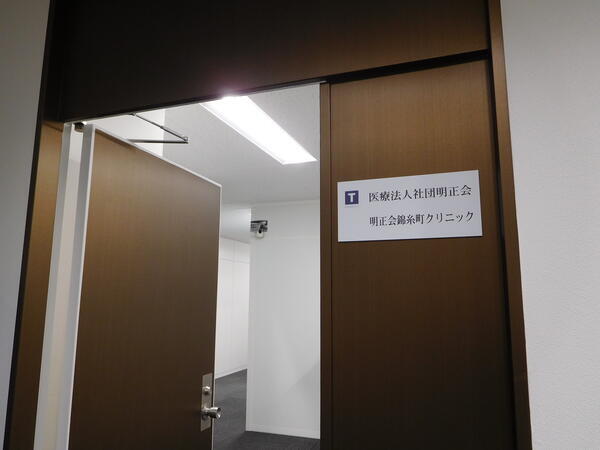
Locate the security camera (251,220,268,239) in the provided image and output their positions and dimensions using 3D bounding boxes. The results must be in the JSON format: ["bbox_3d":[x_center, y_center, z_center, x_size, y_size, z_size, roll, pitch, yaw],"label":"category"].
[{"bbox_3d":[-0.476,0.057,5.142,0.164,0.192,0.170,-1,-9,8],"label":"security camera"}]

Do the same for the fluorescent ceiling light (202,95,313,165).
[{"bbox_3d":[-0.221,-0.626,3.013,0.303,0.070,1.290,-3,-10,20],"label":"fluorescent ceiling light"}]

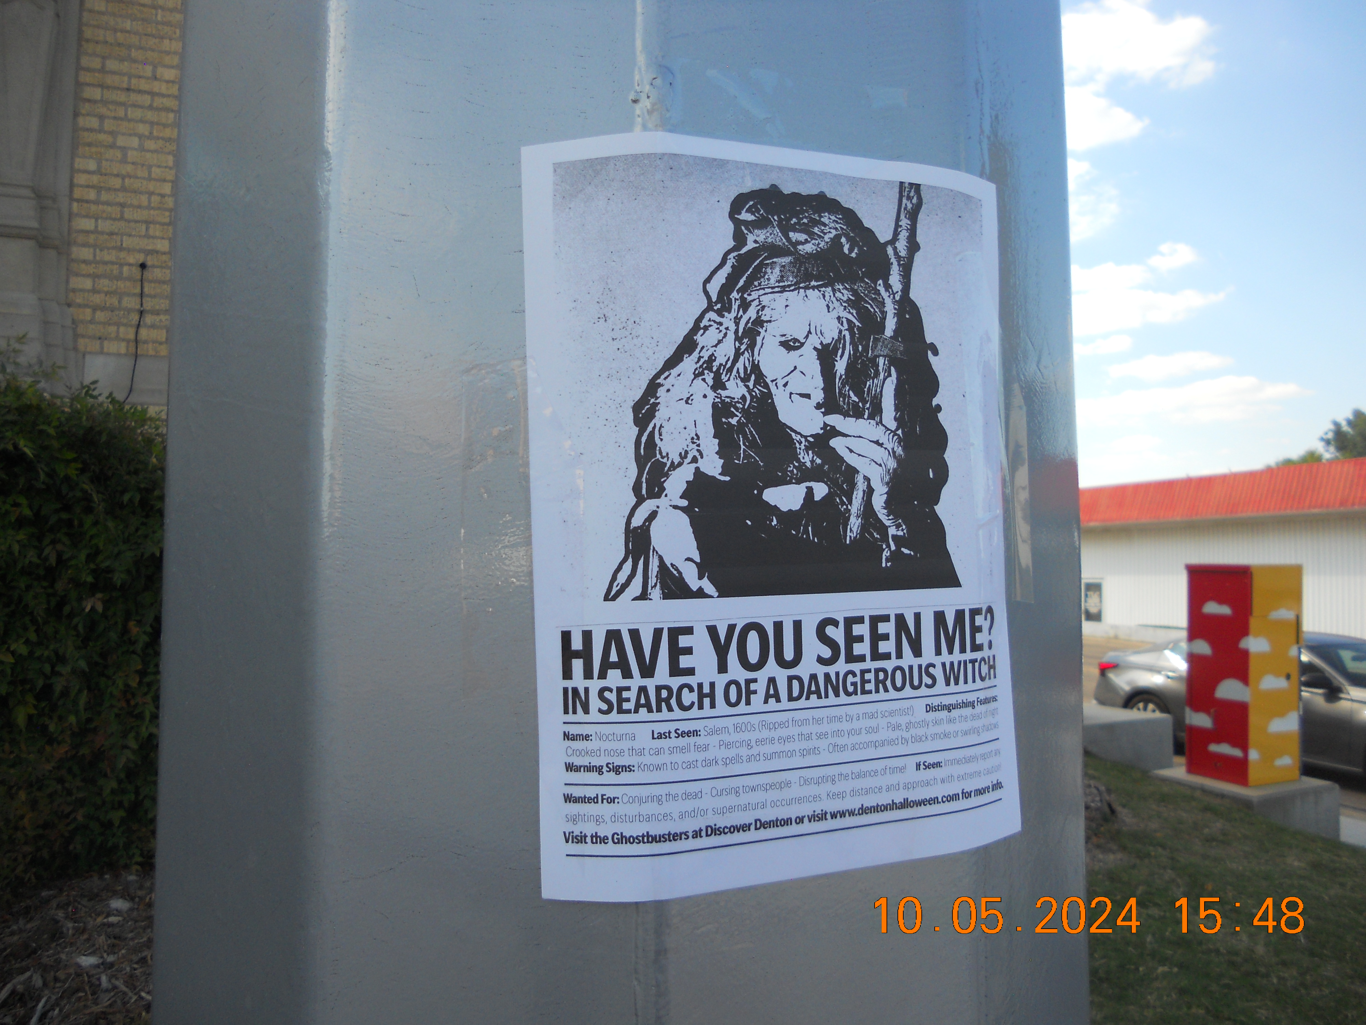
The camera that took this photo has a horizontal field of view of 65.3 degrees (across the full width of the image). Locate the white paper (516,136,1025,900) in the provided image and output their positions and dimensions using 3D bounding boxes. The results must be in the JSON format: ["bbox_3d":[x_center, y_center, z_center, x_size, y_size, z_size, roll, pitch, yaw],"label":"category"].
[{"bbox_3d":[0.046,-0.001,0.417,0.208,0.280,0.023,-1,-1,-19],"label":"white paper"}]

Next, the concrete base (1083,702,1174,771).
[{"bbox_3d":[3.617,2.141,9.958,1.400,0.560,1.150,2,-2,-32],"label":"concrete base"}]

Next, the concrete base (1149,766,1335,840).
[{"bbox_3d":[4.667,2.446,8.884,1.044,0.470,0.918,1,-2,-27],"label":"concrete base"}]

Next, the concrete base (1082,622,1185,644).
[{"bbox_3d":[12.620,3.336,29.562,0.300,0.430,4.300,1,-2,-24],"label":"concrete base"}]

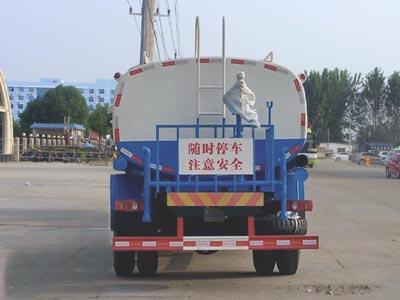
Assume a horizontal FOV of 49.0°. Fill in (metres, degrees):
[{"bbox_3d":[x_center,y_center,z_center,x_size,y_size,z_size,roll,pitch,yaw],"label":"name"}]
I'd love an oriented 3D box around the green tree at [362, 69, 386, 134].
[{"bbox_3d":[33.780,-7.360,85.000,4.650,16.840,4.600,0,0,0],"label":"green tree"}]

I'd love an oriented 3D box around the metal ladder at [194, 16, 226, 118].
[{"bbox_3d":[0.120,-0.970,5.200,0.340,1.240,0.300,0,0,-6],"label":"metal ladder"}]

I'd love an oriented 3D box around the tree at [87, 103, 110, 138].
[{"bbox_3d":[-12.300,-2.400,54.000,3.570,6.890,3.600,0,0,0],"label":"tree"}]

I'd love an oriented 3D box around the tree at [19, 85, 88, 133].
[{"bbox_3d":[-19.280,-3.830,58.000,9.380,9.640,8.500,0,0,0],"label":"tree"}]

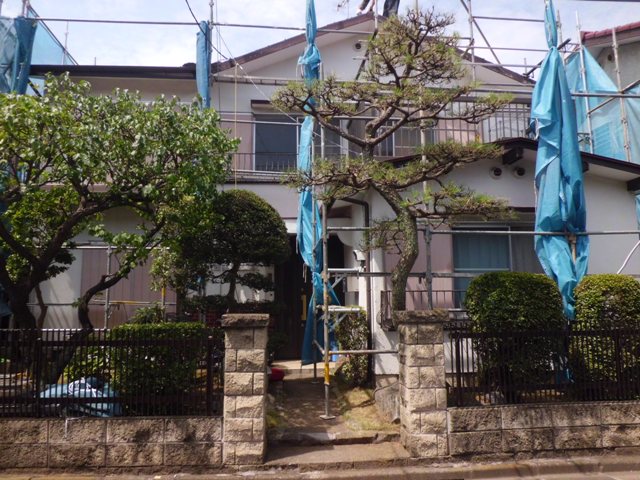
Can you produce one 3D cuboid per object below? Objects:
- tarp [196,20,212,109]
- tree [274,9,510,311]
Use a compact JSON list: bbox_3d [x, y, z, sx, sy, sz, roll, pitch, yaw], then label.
[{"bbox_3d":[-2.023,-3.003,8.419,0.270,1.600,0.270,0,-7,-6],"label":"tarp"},{"bbox_3d":[0.774,-0.467,5.593,2.400,4.630,2.100,0,-7,-6],"label":"tree"}]

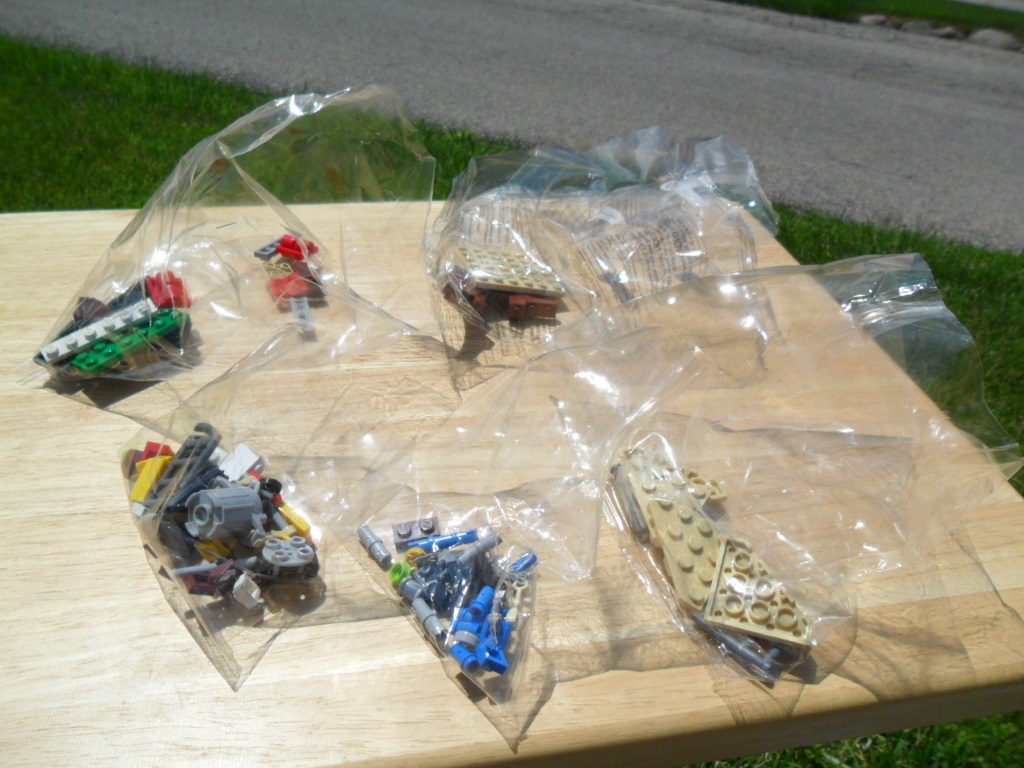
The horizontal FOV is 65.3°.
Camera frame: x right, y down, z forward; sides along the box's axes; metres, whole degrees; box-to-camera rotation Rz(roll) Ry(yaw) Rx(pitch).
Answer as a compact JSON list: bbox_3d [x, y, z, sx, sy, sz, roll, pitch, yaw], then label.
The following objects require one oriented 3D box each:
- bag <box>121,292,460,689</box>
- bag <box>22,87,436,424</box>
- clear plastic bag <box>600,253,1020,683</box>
[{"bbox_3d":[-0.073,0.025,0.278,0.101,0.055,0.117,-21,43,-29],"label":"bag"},{"bbox_3d":[-0.118,-0.060,0.348,0.152,0.103,0.122,8,37,6],"label":"bag"},{"bbox_3d":[0.109,0.020,0.279,0.122,0.079,0.114,-15,40,-23],"label":"clear plastic bag"}]

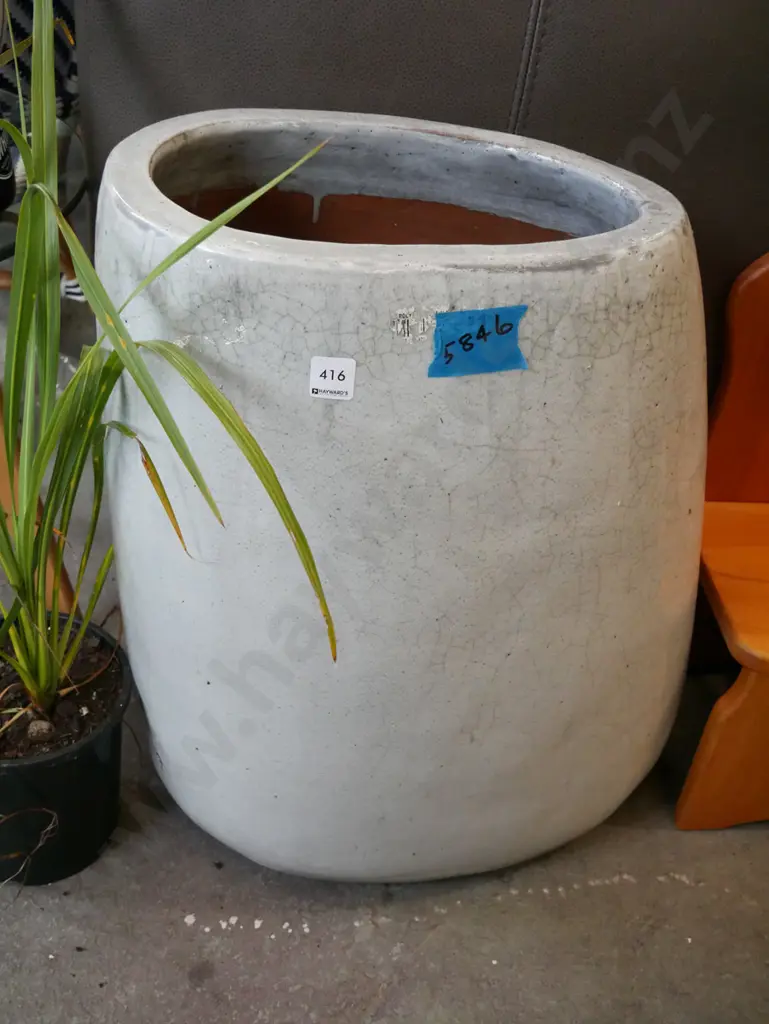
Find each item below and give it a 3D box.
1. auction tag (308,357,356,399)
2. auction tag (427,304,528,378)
[{"bbox_3d":[-0.037,-0.096,0.850,0.032,0.031,0.001,7,25,8],"label":"auction tag"},{"bbox_3d":[0.070,-0.125,0.873,0.077,0.048,0.003,-7,25,-13],"label":"auction tag"}]

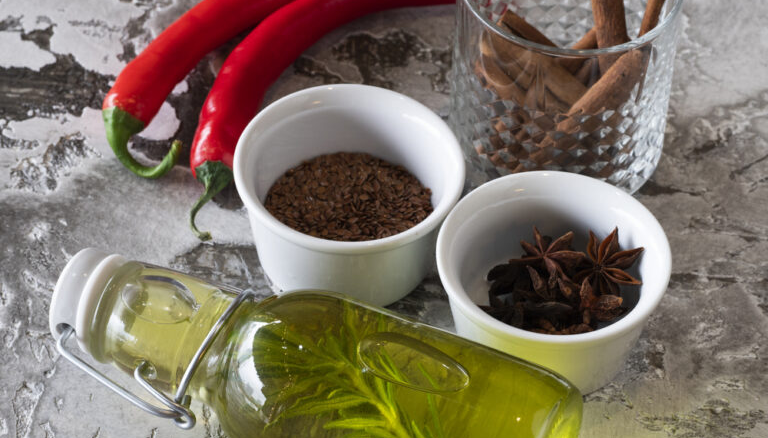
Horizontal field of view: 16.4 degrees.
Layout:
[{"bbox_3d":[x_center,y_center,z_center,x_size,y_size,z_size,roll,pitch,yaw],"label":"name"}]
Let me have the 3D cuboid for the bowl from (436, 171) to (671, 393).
[{"bbox_3d":[0.060,0.027,0.971,0.084,0.044,0.084,2,47,-2],"label":"bowl"}]

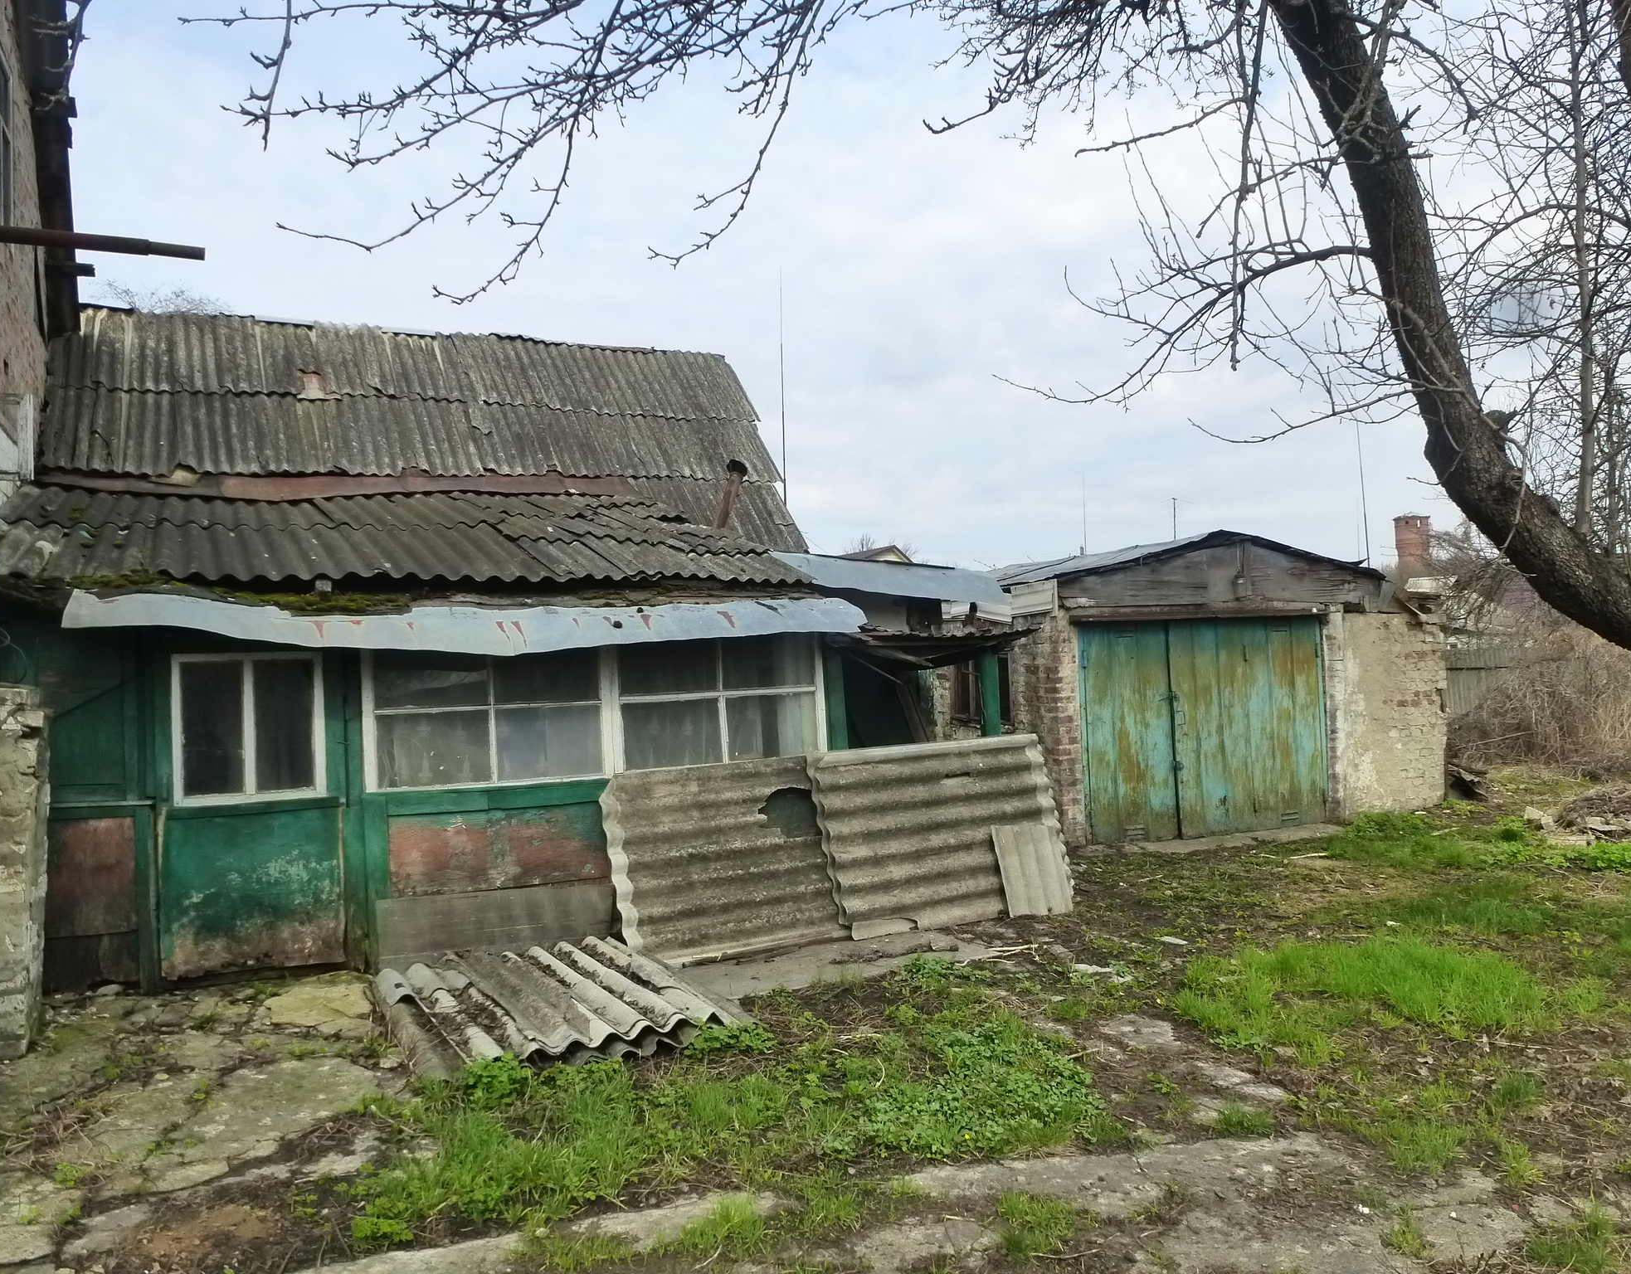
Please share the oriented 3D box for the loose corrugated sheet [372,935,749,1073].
[{"bbox_3d":[-1.250,1.630,5.514,1.320,0.190,1.680,-1,-2,-26],"label":"loose corrugated sheet"}]

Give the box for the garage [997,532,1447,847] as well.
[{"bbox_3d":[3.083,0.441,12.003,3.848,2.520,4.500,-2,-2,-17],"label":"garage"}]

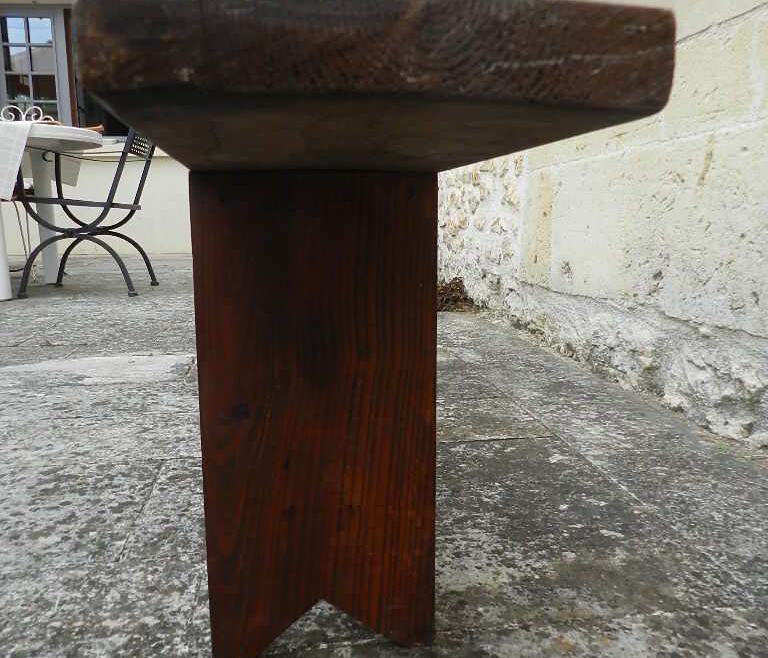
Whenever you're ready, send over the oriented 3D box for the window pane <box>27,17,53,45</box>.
[{"bbox_3d":[-3.157,-2.738,6.253,0.220,0.235,0.030,-1,9,-5],"label":"window pane"}]

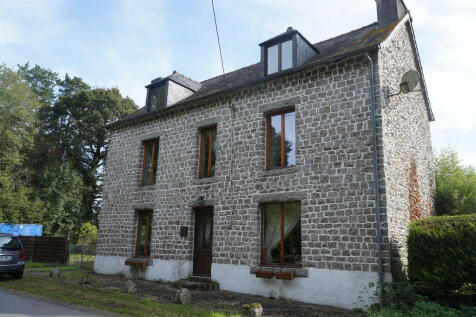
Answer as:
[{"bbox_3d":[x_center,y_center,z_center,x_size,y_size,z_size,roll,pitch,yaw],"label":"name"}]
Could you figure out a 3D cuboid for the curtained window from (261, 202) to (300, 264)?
[{"bbox_3d":[1.252,2.152,10.193,1.407,1.777,0.130,-8,-16,35],"label":"curtained window"}]

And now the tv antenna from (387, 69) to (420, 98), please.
[{"bbox_3d":[4.398,-1.987,9.455,0.620,0.740,0.620,6,-14,-18],"label":"tv antenna"}]

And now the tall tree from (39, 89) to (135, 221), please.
[{"bbox_3d":[-12.872,0.877,31.253,8.400,15.111,8.400,1,-13,0],"label":"tall tree"}]

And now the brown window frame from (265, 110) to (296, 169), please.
[{"bbox_3d":[1.348,-0.556,10.808,1.052,1.800,0.130,-8,-16,35],"label":"brown window frame"}]

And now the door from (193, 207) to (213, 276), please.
[{"bbox_3d":[-1.092,2.741,11.805,0.922,2.222,0.120,-8,-16,35],"label":"door"}]

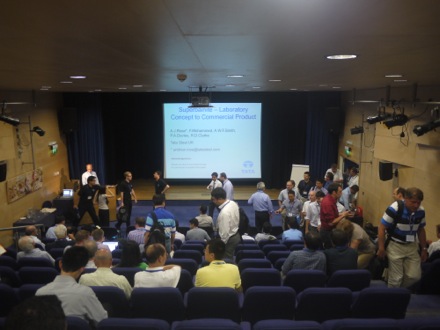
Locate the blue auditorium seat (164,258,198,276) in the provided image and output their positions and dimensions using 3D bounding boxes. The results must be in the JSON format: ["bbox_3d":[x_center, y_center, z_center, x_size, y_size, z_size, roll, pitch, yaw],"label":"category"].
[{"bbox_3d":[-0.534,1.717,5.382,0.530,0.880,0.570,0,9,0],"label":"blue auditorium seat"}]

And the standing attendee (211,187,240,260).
[{"bbox_3d":[0.094,1.203,5.591,0.450,1.740,0.500,2,10,15],"label":"standing attendee"}]

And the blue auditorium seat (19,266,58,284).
[{"bbox_3d":[-2.063,1.579,4.432,0.500,0.920,0.600,0,10,1],"label":"blue auditorium seat"}]

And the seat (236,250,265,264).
[{"bbox_3d":[0.521,1.806,6.295,0.520,0.830,0.500,0,10,0],"label":"seat"}]

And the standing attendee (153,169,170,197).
[{"bbox_3d":[-1.823,1.074,10.994,0.380,1.760,0.520,-7,12,-36],"label":"standing attendee"}]

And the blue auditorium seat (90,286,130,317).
[{"bbox_3d":[-1.080,1.519,3.667,0.530,0.880,0.600,0,9,0],"label":"blue auditorium seat"}]

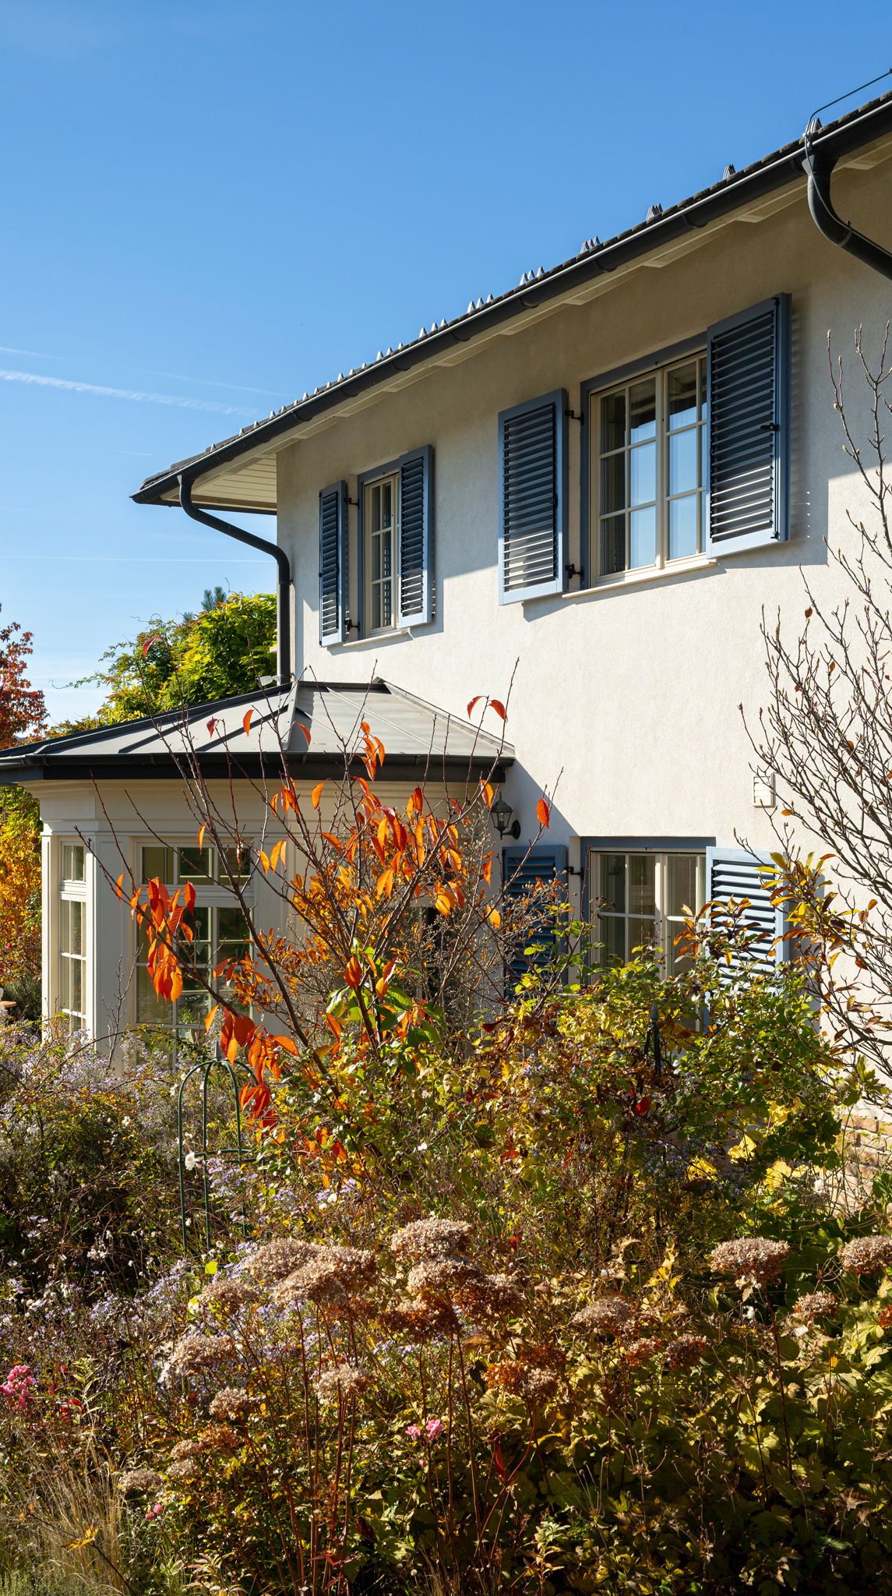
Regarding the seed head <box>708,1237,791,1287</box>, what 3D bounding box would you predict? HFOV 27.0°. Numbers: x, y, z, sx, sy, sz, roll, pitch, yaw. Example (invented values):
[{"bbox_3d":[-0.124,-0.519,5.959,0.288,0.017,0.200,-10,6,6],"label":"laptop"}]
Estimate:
[{"bbox_3d":[0.677,1.034,4.150,0.186,0.103,0.186,0,0,0],"label":"seed head"}]

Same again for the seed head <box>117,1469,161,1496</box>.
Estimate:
[{"bbox_3d":[-0.618,1.377,3.750,0.085,0.048,0.085,0,0,0],"label":"seed head"}]

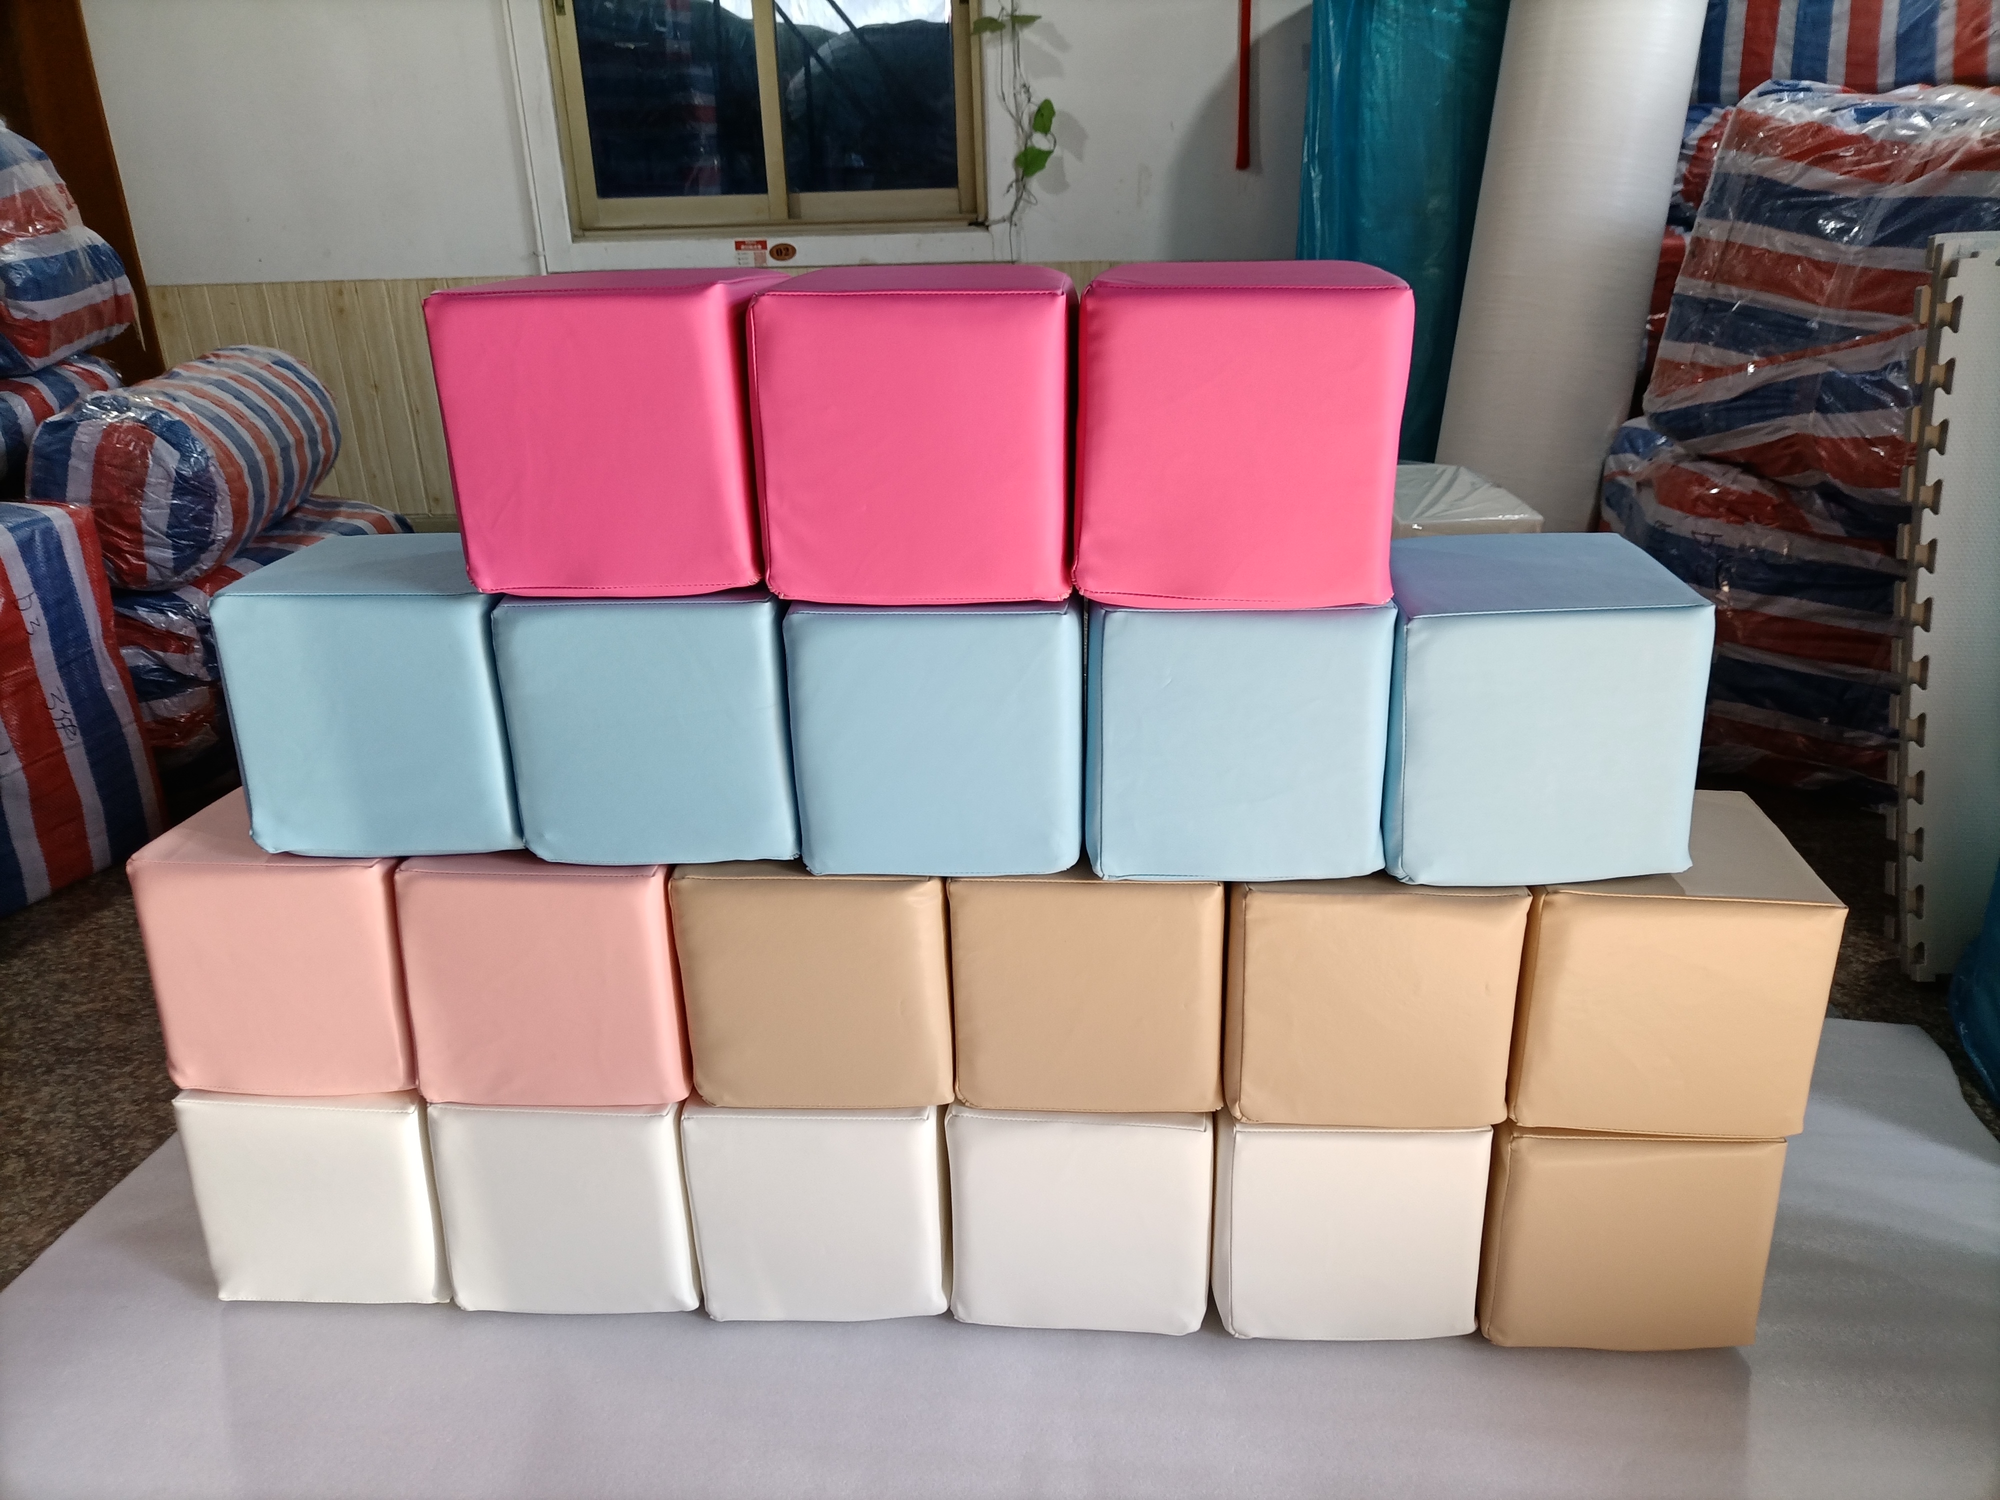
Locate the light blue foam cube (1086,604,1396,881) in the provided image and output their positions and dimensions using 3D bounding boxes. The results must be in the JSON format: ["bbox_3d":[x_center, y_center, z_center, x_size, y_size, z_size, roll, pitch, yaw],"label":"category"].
[{"bbox_3d":[0.215,-0.051,1.413,0.253,0.251,0.253,-1,23,1],"label":"light blue foam cube"}]

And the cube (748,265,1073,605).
[{"bbox_3d":[-0.062,-0.293,1.354,0.253,0.251,0.253,0,23,3],"label":"cube"}]

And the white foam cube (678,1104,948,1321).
[{"bbox_3d":[-0.177,0.418,1.609,0.253,0.251,0.253,0,23,2],"label":"white foam cube"}]

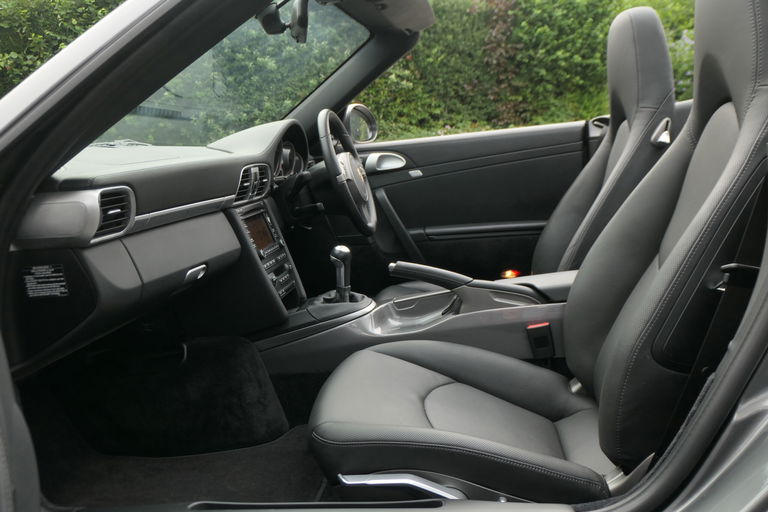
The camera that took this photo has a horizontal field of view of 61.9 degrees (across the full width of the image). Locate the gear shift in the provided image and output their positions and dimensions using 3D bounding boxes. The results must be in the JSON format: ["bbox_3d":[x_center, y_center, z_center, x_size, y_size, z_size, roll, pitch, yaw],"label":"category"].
[{"bbox_3d":[-0.094,0.035,1.481,0.052,0.130,0.046,-2,12,8],"label":"gear shift"}]

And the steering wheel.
[{"bbox_3d":[-0.102,-0.231,1.795,0.100,0.370,0.370,-19,9,12],"label":"steering wheel"}]

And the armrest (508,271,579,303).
[{"bbox_3d":[0.393,0.067,1.421,0.270,0.065,0.140,-2,12,8],"label":"armrest"}]

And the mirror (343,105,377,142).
[{"bbox_3d":[-0.113,-0.470,2.291,0.130,0.136,0.200,2,13,25],"label":"mirror"}]

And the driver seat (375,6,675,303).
[{"bbox_3d":[0.374,-0.194,1.748,0.840,0.880,0.530,-2,12,8],"label":"driver seat"}]

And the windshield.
[{"bbox_3d":[-0.377,-0.375,1.429,0.620,0.130,1.240,-36,5,14],"label":"windshield"}]

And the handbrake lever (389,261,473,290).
[{"bbox_3d":[0.116,0.046,1.475,0.200,0.050,0.040,9,13,6],"label":"handbrake lever"}]

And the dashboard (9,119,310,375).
[{"bbox_3d":[-0.377,-0.097,1.491,0.370,0.430,1.360,-2,12,8],"label":"dashboard"}]

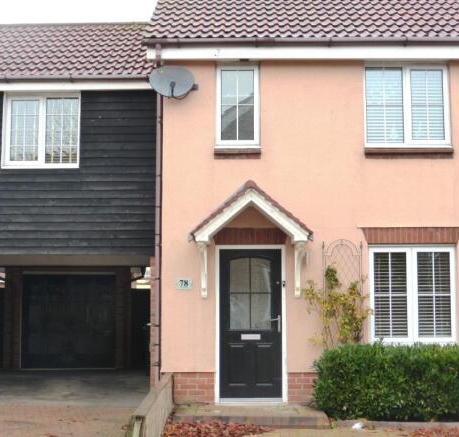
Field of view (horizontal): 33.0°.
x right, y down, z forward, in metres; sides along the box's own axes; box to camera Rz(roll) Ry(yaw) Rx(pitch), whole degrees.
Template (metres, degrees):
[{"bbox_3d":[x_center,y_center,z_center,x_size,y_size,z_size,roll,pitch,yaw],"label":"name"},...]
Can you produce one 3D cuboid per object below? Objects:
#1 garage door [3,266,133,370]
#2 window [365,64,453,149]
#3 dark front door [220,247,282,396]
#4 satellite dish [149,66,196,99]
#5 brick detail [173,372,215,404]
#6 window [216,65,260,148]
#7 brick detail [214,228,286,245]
[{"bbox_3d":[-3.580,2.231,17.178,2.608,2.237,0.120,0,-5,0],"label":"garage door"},{"bbox_3d":[2.449,-1.553,10.709,1.183,1.177,0.100,0,-5,0],"label":"window"},{"bbox_3d":[0.288,1.411,10.439,0.845,2.010,0.090,0,-5,0],"label":"dark front door"},{"bbox_3d":[-0.749,-1.770,10.367,0.631,0.429,0.380,1,-5,-6],"label":"satellite dish"},{"bbox_3d":[-0.473,2.252,10.306,0.563,0.424,0.100,0,-5,0],"label":"brick detail"},{"bbox_3d":[0.120,-1.546,10.708,0.612,1.177,0.100,0,-5,0],"label":"window"},{"bbox_3d":[0.286,0.251,10.492,0.964,0.223,0.100,0,-5,0],"label":"brick detail"}]

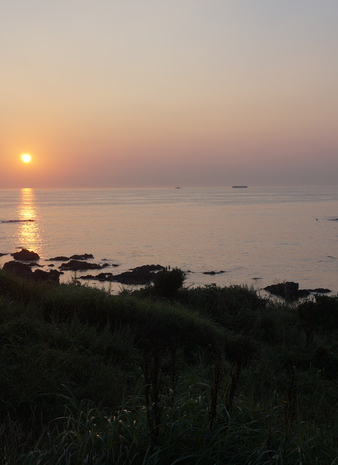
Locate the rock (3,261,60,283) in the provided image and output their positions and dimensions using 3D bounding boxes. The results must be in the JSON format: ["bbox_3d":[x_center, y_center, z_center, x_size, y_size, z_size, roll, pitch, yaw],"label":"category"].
[{"bbox_3d":[-8.814,2.518,42.398,3.626,1.317,2.357,-1,4,-12],"label":"rock"}]

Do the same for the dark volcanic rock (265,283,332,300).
[{"bbox_3d":[7.004,3.118,35.968,3.561,0.795,1.958,0,4,11],"label":"dark volcanic rock"}]

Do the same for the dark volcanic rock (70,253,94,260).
[{"bbox_3d":[-7.270,2.023,55.300,1.961,0.530,1.079,-1,4,-8],"label":"dark volcanic rock"}]

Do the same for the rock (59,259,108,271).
[{"bbox_3d":[-6.443,2.374,49.127,3.396,0.659,2.038,-1,4,-8],"label":"rock"}]

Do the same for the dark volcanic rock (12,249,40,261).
[{"bbox_3d":[-12.157,1.828,55.887,2.357,0.900,1.768,-1,4,-12],"label":"dark volcanic rock"}]

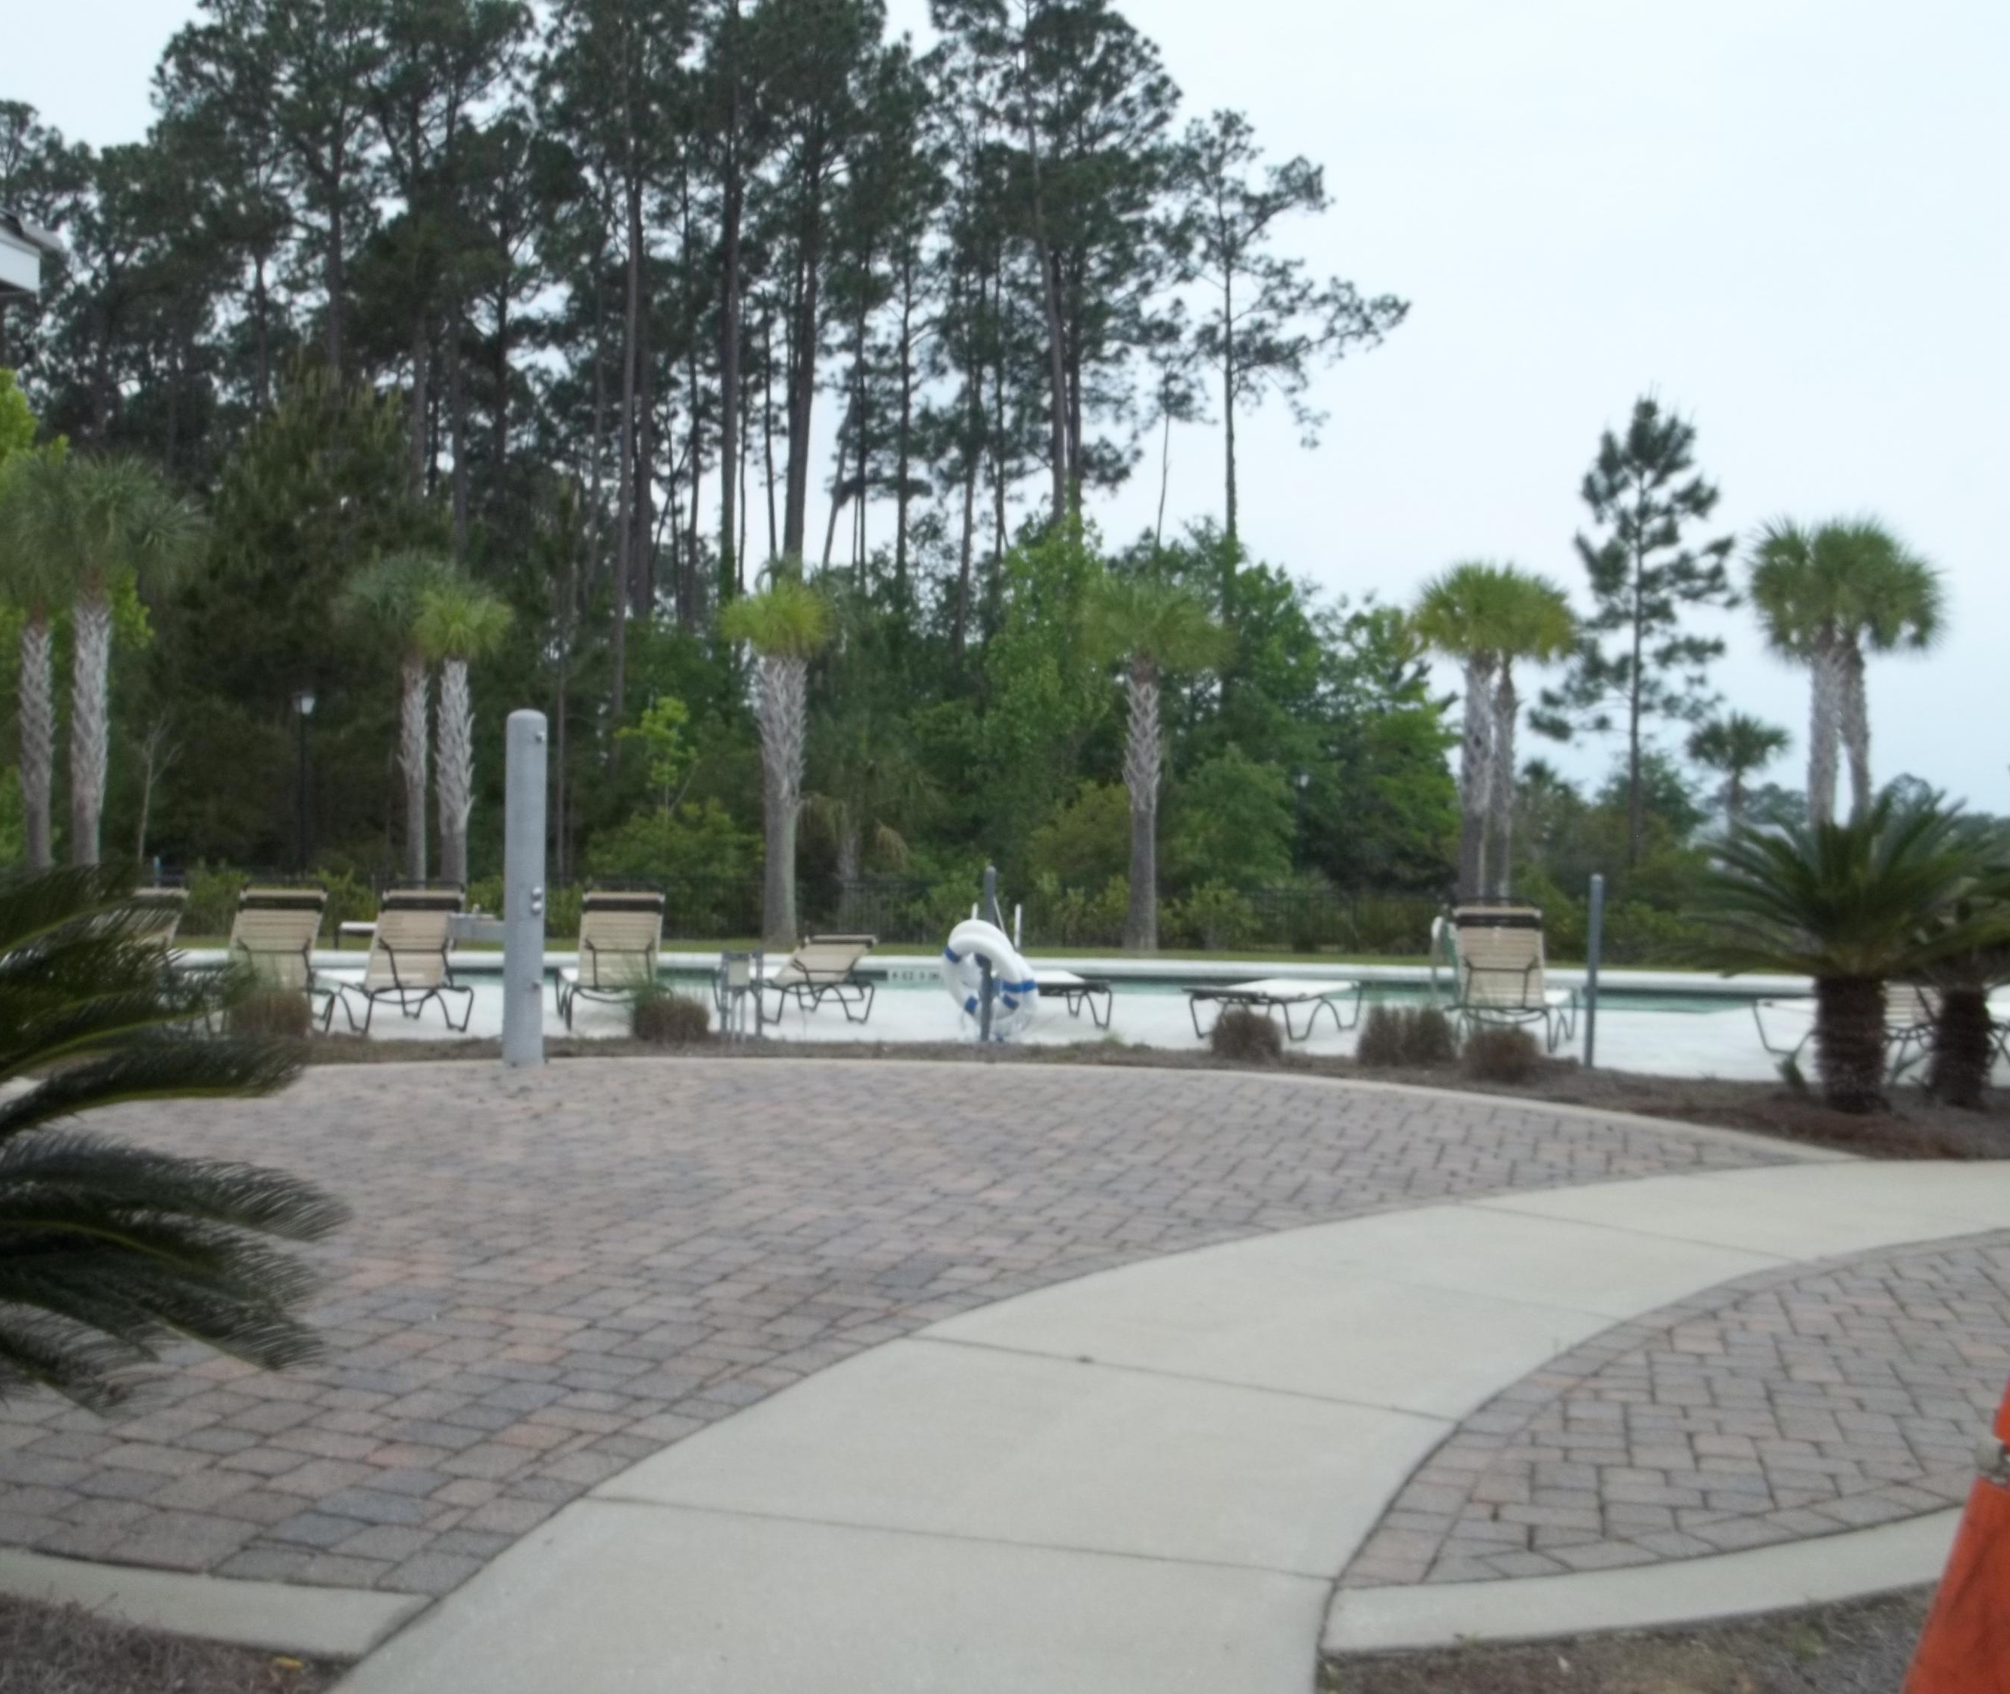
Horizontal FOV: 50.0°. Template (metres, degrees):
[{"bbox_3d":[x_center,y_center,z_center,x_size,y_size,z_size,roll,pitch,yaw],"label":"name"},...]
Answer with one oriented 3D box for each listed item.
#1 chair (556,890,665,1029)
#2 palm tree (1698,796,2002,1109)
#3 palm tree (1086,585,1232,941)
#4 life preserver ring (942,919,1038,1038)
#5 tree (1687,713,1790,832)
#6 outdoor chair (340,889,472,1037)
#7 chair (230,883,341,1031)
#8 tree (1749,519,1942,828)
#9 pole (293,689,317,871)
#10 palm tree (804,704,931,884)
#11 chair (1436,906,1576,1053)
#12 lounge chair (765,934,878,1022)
[{"bbox_3d":[-2.988,0.797,16.194,0.680,1.040,1.600,1,-1,-14],"label":"chair"},{"bbox_3d":[4.450,0.565,11.450,1.600,1.680,1.600,1,0,0],"label":"palm tree"},{"bbox_3d":[2.050,-1.130,29.000,1.950,5.060,1.950,1,0,0],"label":"palm tree"},{"bbox_3d":[-0.100,0.885,14.600,0.680,0.760,0.180,1,0,30],"label":"life preserver ring"},{"bbox_3d":[16.350,-0.570,48.000,2.300,4.800,2.300,1,0,0],"label":"tree"},{"bbox_3d":[-4.429,0.769,15.675,0.680,1.040,1.600,1,-1,-28],"label":"outdoor chair"},{"bbox_3d":[-5.227,0.755,15.507,0.680,1.040,1.600,1,-1,-20],"label":"chair"},{"bbox_3d":[12.100,-1.550,31.000,2.700,6.400,2.300,1,0,0],"label":"tree"},{"bbox_3d":[-12.689,-0.705,39.000,0.430,4.200,0.430,1,-1,0],"label":"pole"},{"bbox_3d":[-2.621,-0.574,41.000,2.400,4.300,2.400,1,-1,0],"label":"palm tree"},{"bbox_3d":[3.560,0.900,15.100,0.690,0.980,1.700,1,0,20],"label":"chair"},{"bbox_3d":[-1.580,1.000,16.500,0.680,0.660,1.720,1,0,-26],"label":"lounge chair"}]

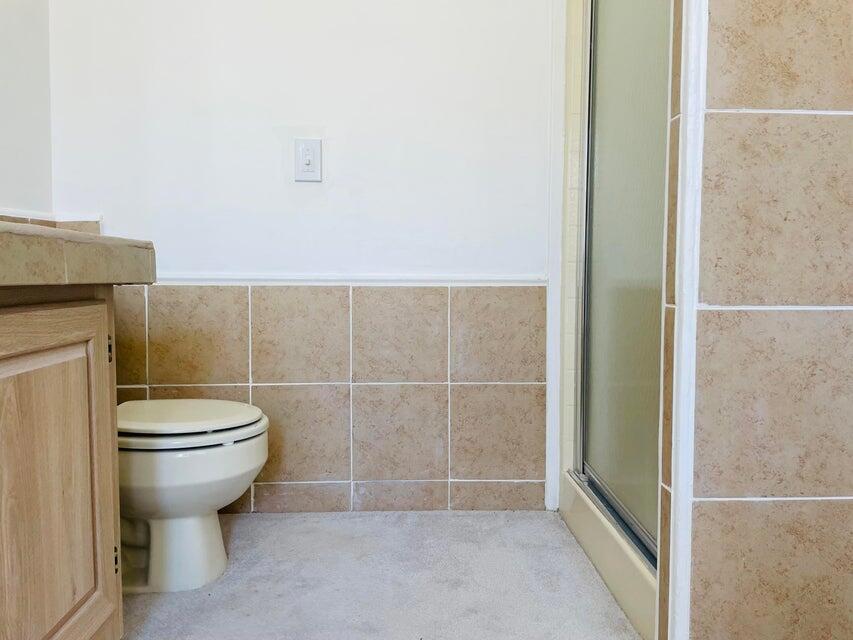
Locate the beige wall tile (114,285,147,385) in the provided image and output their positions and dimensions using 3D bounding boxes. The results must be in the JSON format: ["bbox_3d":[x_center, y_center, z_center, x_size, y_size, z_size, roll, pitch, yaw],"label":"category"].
[{"bbox_3d":[-0.971,0.046,1.913,0.275,0.300,0.010,0,4,-3],"label":"beige wall tile"}]

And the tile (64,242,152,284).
[{"bbox_3d":[-0.517,-0.091,1.052,0.012,0.065,0.300,0,4,-1],"label":"tile"}]

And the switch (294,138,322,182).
[{"bbox_3d":[-0.352,-0.475,1.905,0.077,0.124,0.013,0,4,-3],"label":"switch"}]

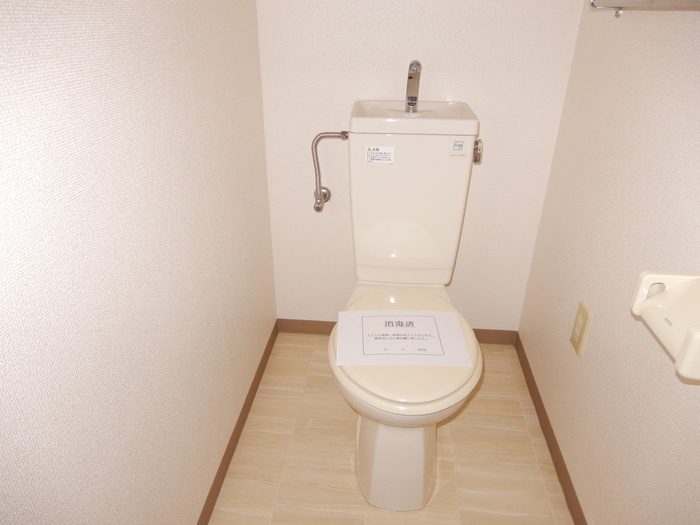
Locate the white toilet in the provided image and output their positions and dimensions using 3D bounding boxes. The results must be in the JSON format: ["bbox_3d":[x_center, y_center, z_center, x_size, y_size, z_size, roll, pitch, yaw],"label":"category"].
[{"bbox_3d":[0.146,0.092,1.263,0.368,0.853,0.735,3,28,4],"label":"white toilet"}]

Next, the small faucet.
[{"bbox_3d":[0.164,-0.444,1.240,0.032,0.132,0.090,3,28,4],"label":"small faucet"}]

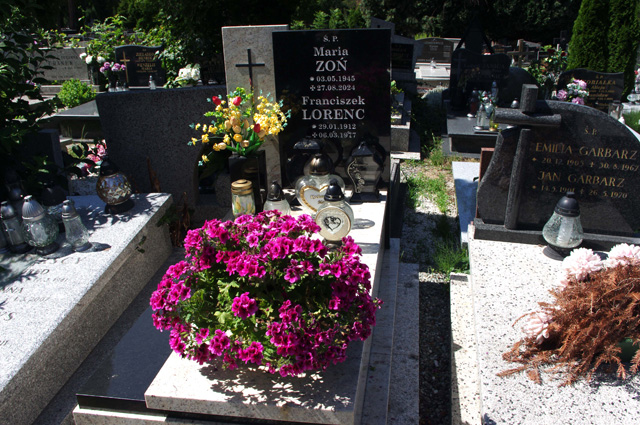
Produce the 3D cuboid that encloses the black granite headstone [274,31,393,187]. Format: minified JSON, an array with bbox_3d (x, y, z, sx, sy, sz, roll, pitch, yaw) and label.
[{"bbox_3d":[0.077,-0.553,3.049,0.623,0.867,0.090,1,20,10],"label":"black granite headstone"}]

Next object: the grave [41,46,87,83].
[{"bbox_3d":[-3.576,-2.088,7.728,0.690,0.460,0.100,2,16,9],"label":"grave"}]

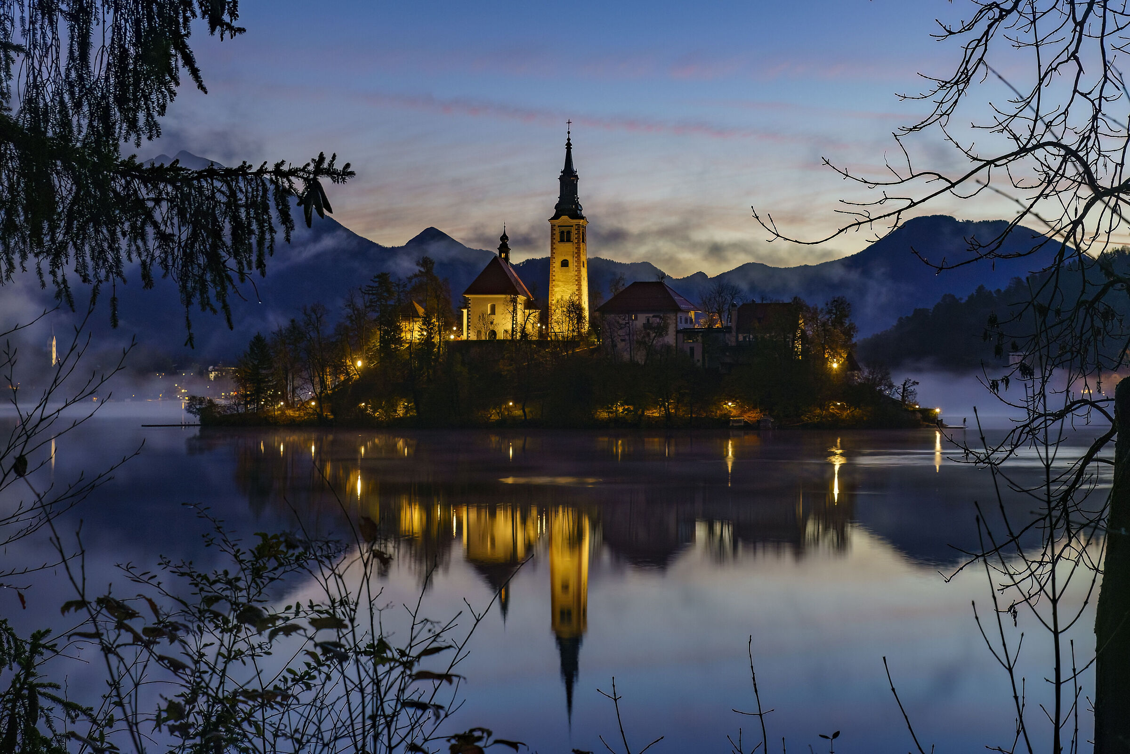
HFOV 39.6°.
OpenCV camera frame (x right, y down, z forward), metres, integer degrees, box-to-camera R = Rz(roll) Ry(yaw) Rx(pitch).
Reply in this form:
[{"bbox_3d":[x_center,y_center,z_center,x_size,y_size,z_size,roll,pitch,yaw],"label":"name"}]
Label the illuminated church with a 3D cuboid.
[{"bbox_3d":[-8.800,-34.500,383.000,31.000,52.000,27.000,0,-1,10],"label":"illuminated church"}]

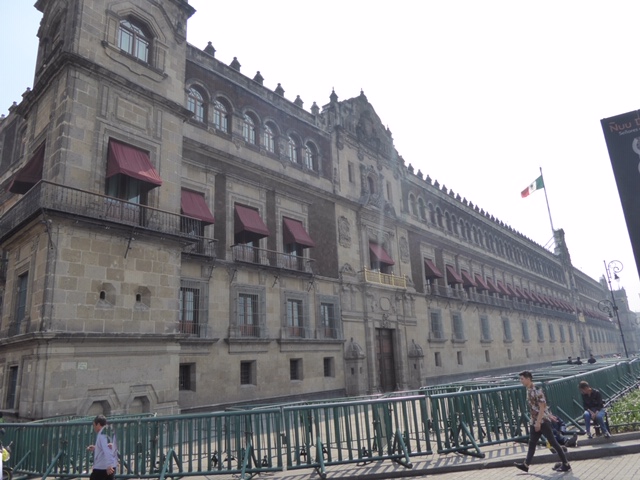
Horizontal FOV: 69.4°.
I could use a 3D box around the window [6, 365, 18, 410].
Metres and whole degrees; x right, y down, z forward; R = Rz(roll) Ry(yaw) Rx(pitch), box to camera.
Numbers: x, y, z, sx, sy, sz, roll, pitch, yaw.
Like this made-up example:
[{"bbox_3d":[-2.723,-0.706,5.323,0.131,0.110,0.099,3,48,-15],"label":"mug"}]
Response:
[{"bbox_3d":[-11.284,5.440,17.021,0.920,1.450,0.200,-15,-19,39],"label":"window"}]

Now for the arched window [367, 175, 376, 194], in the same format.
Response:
[{"bbox_3d":[4.445,-4.710,39.506,0.300,1.800,1.100,-15,-19,36],"label":"arched window"}]

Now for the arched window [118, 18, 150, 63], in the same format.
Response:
[{"bbox_3d":[-9.099,-9.945,22.777,0.350,2.200,1.670,-16,-19,36],"label":"arched window"}]

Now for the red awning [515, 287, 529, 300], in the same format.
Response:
[{"bbox_3d":[27.612,7.179,63.300,0.850,1.620,1.700,-15,-19,36],"label":"red awning"}]

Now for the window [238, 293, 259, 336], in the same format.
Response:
[{"bbox_3d":[-3.879,4.065,24.744,0.300,2.245,1.362,-16,-19,36],"label":"window"}]

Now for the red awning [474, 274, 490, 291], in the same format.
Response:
[{"bbox_3d":[19.141,4.990,54.527,1.050,1.880,1.650,-14,-19,37],"label":"red awning"}]

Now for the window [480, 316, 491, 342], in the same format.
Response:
[{"bbox_3d":[19.293,10.291,53.825,0.300,2.850,2.200,-15,-19,36],"label":"window"}]

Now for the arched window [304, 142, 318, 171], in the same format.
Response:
[{"bbox_3d":[-0.689,-5.642,31.619,0.320,2.148,1.334,-15,-19,36],"label":"arched window"}]

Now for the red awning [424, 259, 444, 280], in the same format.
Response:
[{"bbox_3d":[10.378,2.526,42.287,0.850,1.620,1.700,-15,-19,36],"label":"red awning"}]

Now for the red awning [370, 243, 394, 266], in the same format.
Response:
[{"bbox_3d":[4.826,1.134,35.899,0.850,1.750,2.120,-16,-19,36],"label":"red awning"}]

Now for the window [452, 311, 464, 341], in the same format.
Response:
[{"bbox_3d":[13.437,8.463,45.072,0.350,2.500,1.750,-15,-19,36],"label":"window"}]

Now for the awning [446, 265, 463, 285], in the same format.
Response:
[{"bbox_3d":[14.372,3.769,49.020,0.900,1.850,1.750,-15,-19,36],"label":"awning"}]

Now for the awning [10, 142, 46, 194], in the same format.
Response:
[{"bbox_3d":[-11.615,-2.915,18.186,1.650,1.800,0.920,-15,-19,39],"label":"awning"}]

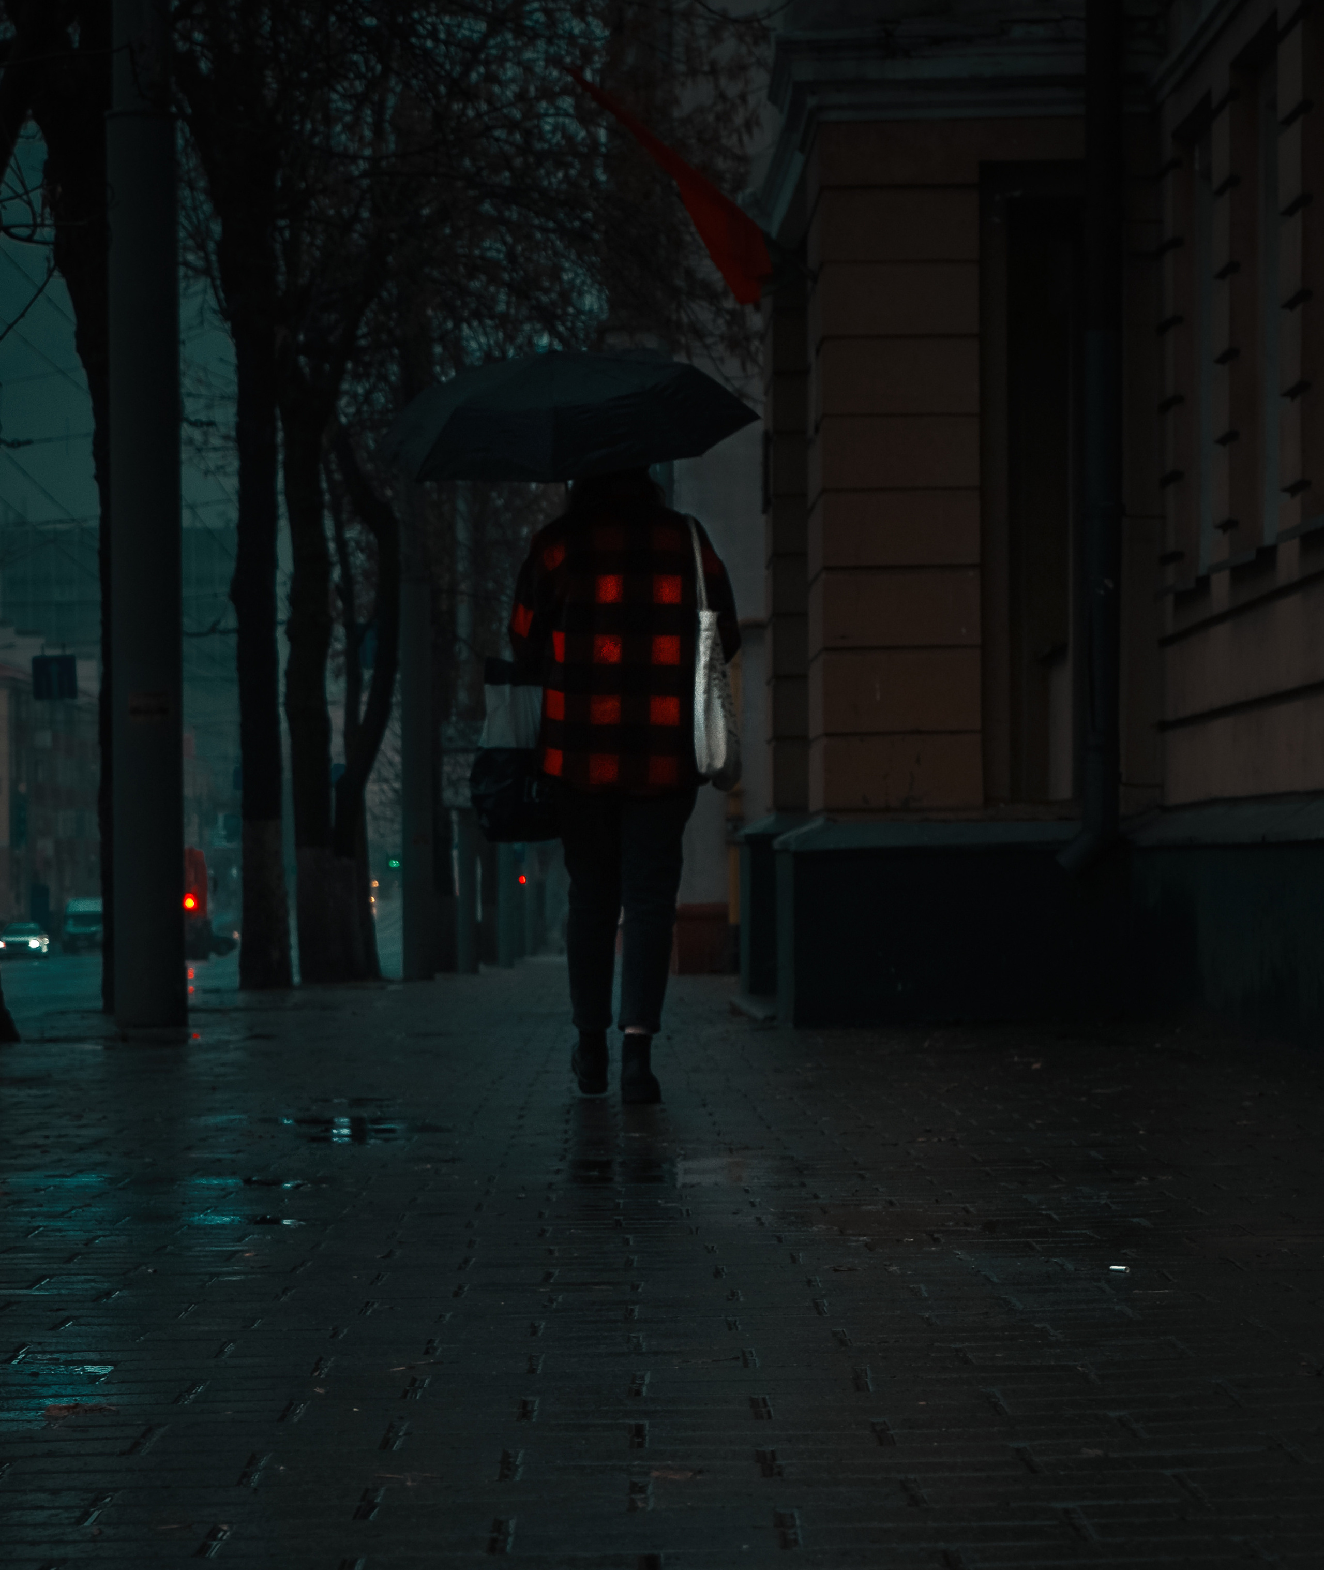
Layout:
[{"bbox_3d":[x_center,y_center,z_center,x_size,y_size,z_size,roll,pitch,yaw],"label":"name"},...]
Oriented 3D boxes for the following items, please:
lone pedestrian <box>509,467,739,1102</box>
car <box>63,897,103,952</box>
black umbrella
[{"bbox_3d":[-0.091,-0.069,7.970,0.560,1.660,0.420,0,-2,-1],"label":"lone pedestrian"},{"bbox_3d":[-26.500,6.550,154.000,2.000,2.500,5.500,0,-2,-1],"label":"car"},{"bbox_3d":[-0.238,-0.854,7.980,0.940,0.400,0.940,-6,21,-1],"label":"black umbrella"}]

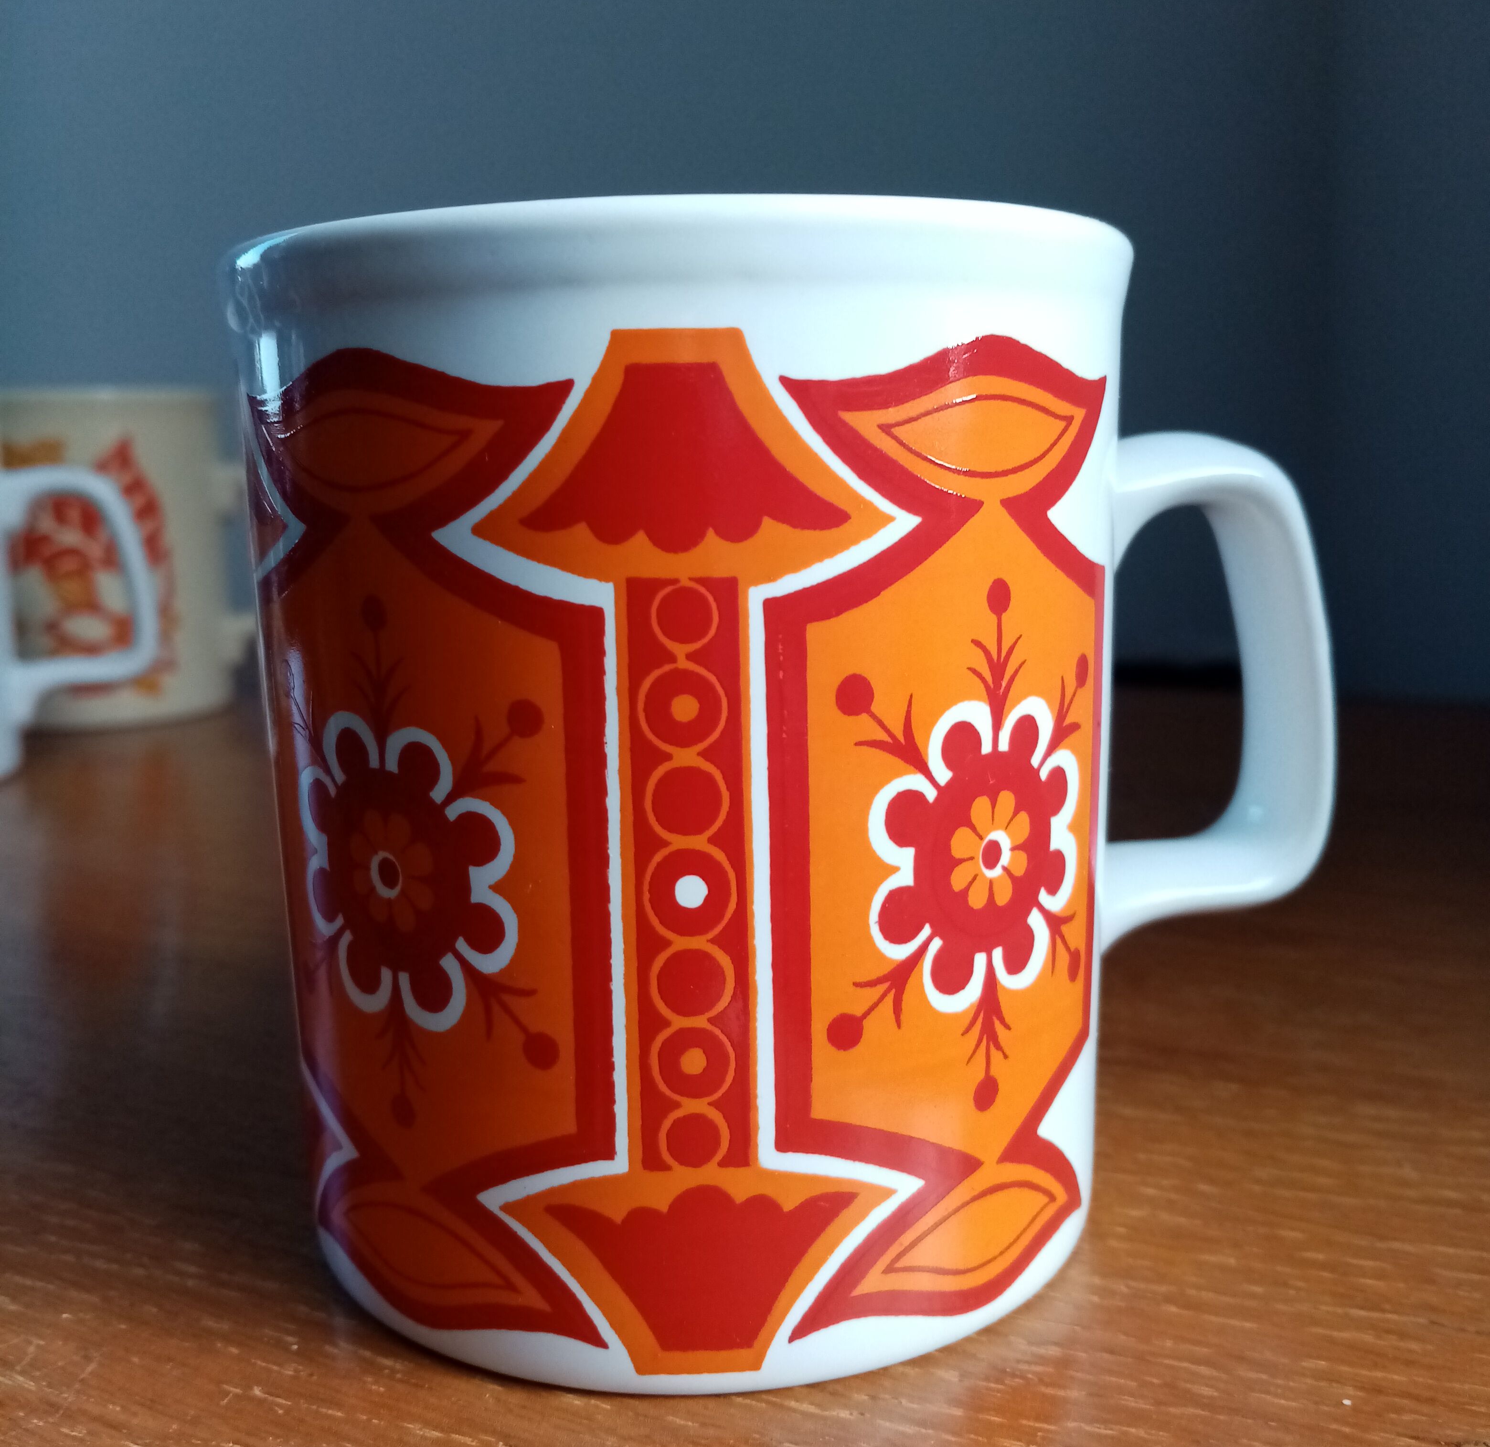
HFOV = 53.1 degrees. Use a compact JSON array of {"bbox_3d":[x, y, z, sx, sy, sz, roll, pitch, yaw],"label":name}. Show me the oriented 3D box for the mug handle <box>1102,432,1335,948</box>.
[{"bbox_3d":[0.046,-0.003,0.149,0.025,0.052,0.015,-2,11,-4],"label":"mug handle"}]

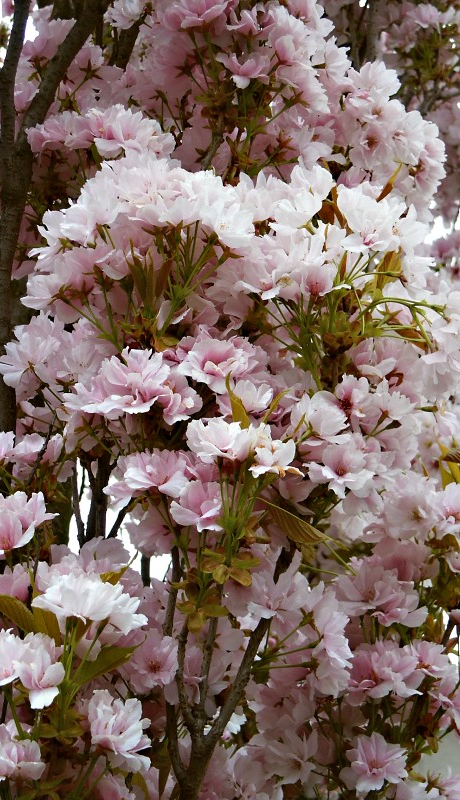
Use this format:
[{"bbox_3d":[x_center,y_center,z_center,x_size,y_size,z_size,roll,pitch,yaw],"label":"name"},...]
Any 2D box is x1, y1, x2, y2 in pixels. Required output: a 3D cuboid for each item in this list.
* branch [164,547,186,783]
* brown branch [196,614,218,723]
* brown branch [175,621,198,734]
[{"bbox_3d":[-0.036,0.176,1.200,0.013,0.157,0.010,0,-15,-2],"label":"branch"},{"bbox_3d":[-0.015,0.179,1.200,0.008,0.072,0.008,6,-15,0],"label":"brown branch"},{"bbox_3d":[-0.029,0.185,1.200,0.013,0.075,0.009,-2,-15,-2],"label":"brown branch"}]

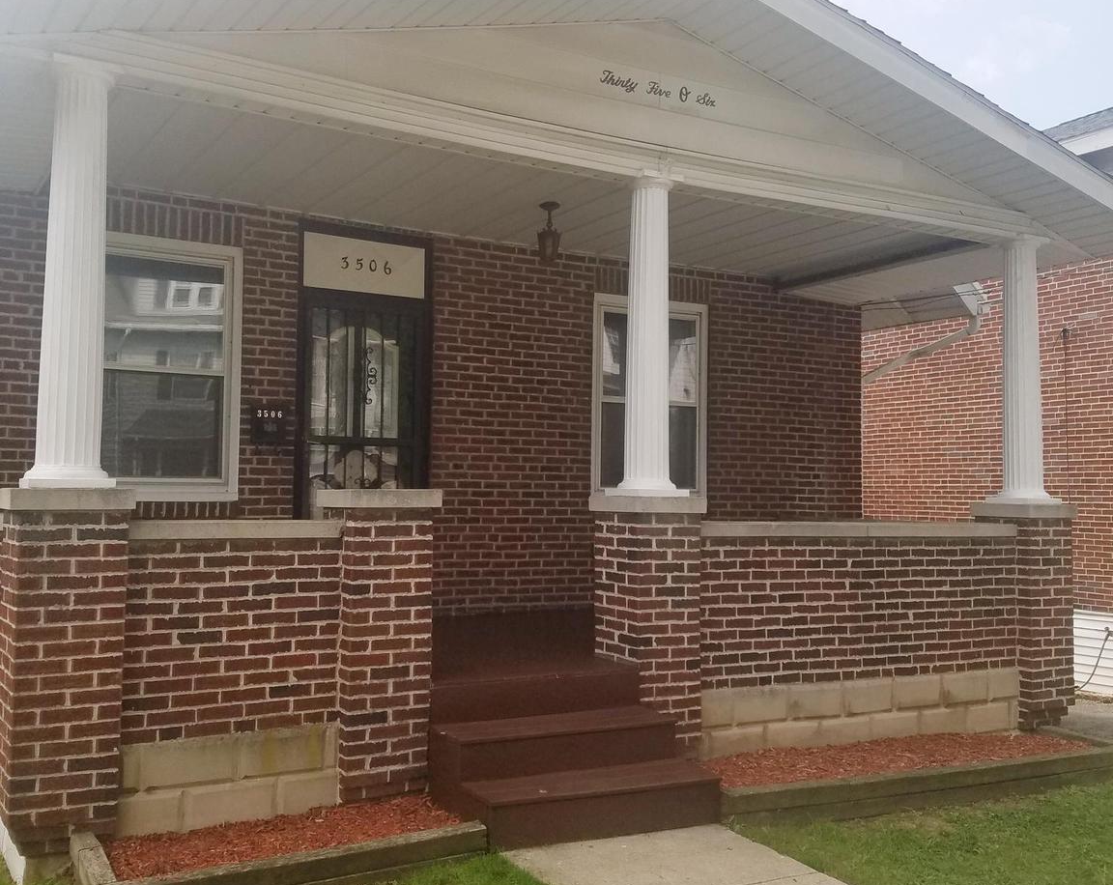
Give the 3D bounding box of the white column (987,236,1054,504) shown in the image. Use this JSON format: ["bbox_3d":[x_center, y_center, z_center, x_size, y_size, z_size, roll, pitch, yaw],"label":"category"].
[{"bbox_3d":[3.294,-0.481,7.878,0.350,1.830,0.350,2,-4,-29],"label":"white column"}]

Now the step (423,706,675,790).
[{"bbox_3d":[-0.001,1.519,5.646,1.210,0.210,0.405,2,-4,-29],"label":"step"}]

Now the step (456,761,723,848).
[{"bbox_3d":[0.172,1.711,5.306,1.180,0.205,0.370,2,-4,-29],"label":"step"}]

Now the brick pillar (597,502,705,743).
[{"bbox_3d":[0.508,1.032,6.090,0.410,1.277,0.420,2,-3,-29],"label":"brick pillar"}]

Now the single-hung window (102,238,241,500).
[{"bbox_3d":[-2.651,-0.482,7.332,1.110,1.718,0.110,2,-4,-29],"label":"single-hung window"}]

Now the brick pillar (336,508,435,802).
[{"bbox_3d":[-0.891,1.008,5.503,0.419,1.357,0.419,2,-4,-29],"label":"brick pillar"}]

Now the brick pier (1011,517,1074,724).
[{"bbox_3d":[3.291,1.224,7.793,0.419,1.405,0.419,2,-4,-29],"label":"brick pier"}]

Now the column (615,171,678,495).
[{"bbox_3d":[0.528,-0.598,6.362,0.350,1.813,0.350,1,-3,0],"label":"column"}]

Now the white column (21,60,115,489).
[{"bbox_3d":[-2.118,-0.712,4.911,0.350,1.840,0.350,2,-4,-29],"label":"white column"}]

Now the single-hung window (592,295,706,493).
[{"bbox_3d":[0.766,-0.342,9.205,1.120,1.670,0.110,2,-4,-29],"label":"single-hung window"}]

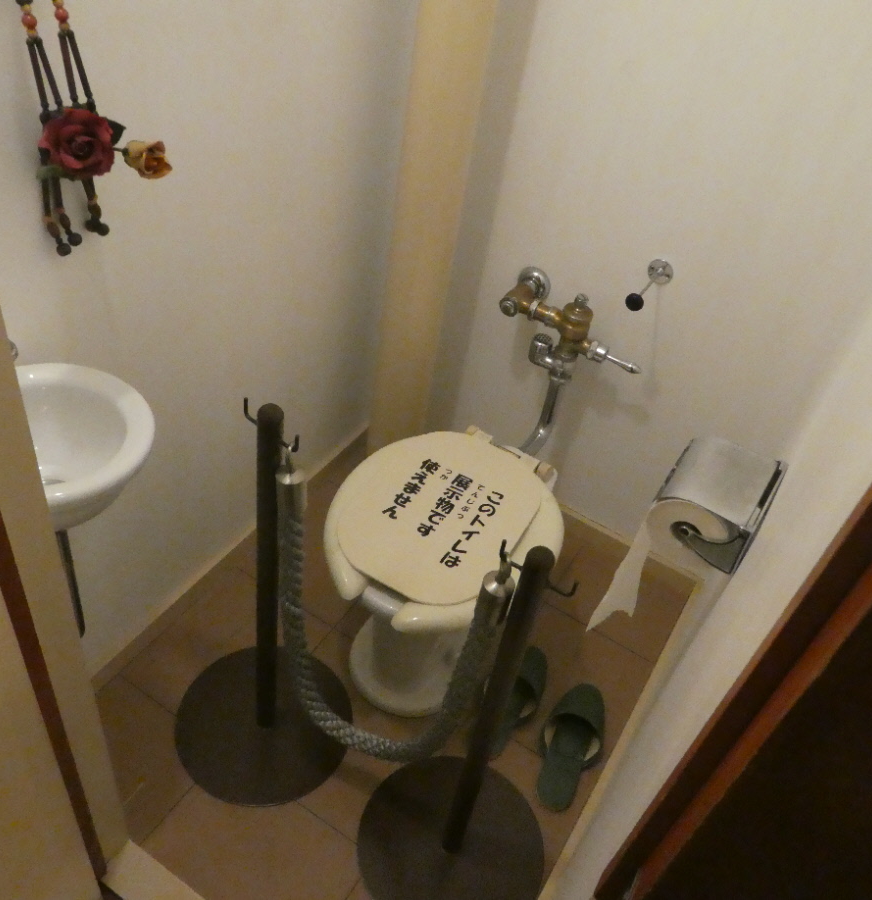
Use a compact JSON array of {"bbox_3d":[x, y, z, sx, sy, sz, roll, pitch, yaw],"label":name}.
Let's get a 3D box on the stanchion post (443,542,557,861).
[{"bbox_3d":[0.068,0.356,1.070,0.029,0.663,0.029,27,43,19],"label":"stanchion post"}]

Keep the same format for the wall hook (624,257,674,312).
[{"bbox_3d":[0.366,-0.282,1.438,0.049,0.053,0.138,27,43,19],"label":"wall hook"}]

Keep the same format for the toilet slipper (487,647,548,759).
[{"bbox_3d":[0.136,0.431,1.472,0.095,0.061,0.253,21,41,13],"label":"toilet slipper"}]

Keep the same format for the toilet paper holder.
[{"bbox_3d":[0.299,0.054,0.896,0.098,0.084,0.135,27,43,19],"label":"toilet paper holder"}]

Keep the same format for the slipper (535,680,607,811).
[{"bbox_3d":[0.240,0.491,1.423,0.095,0.061,0.253,17,40,8],"label":"slipper"}]

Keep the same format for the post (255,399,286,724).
[{"bbox_3d":[-0.240,0.203,1.185,0.029,0.663,0.029,27,43,19],"label":"post"}]

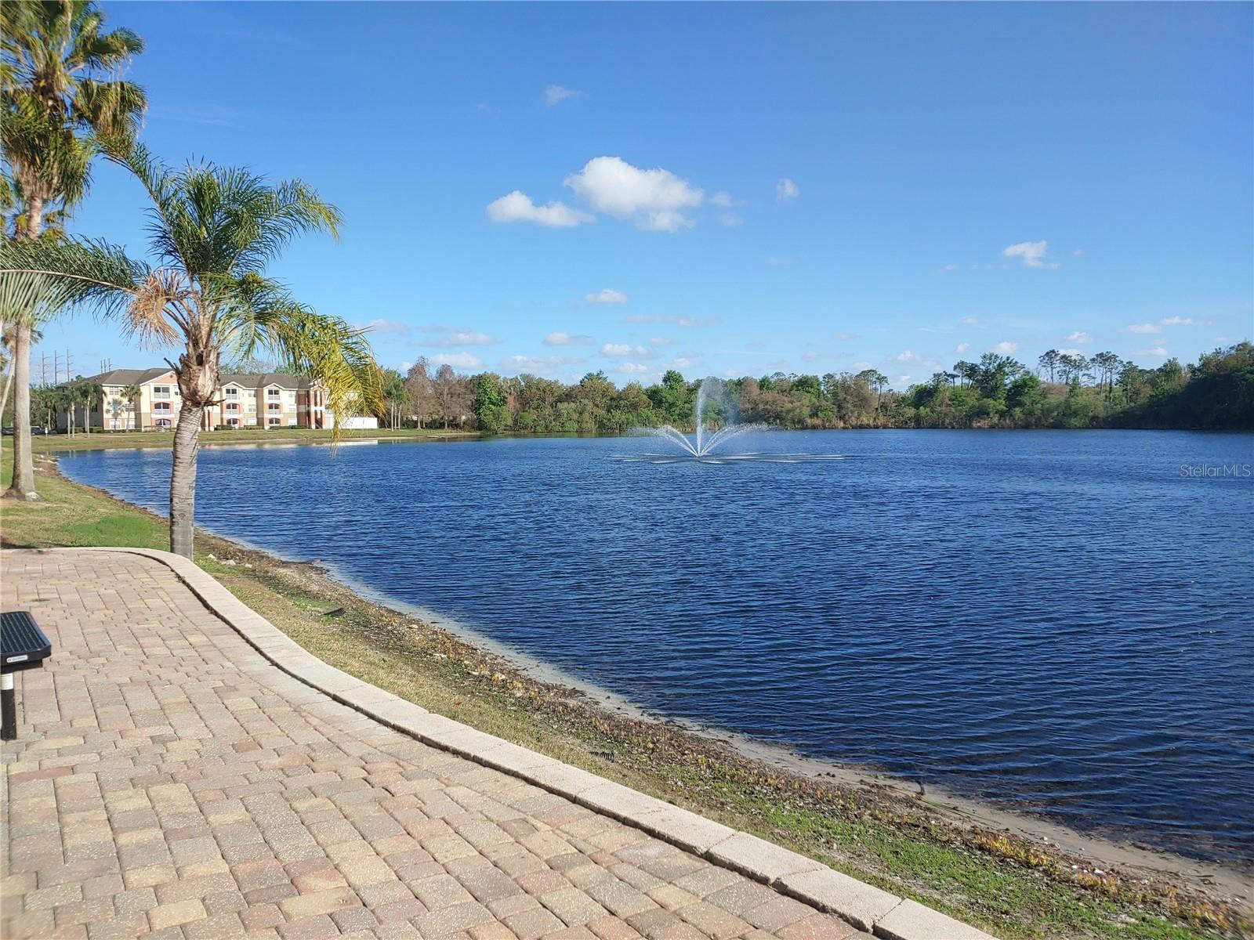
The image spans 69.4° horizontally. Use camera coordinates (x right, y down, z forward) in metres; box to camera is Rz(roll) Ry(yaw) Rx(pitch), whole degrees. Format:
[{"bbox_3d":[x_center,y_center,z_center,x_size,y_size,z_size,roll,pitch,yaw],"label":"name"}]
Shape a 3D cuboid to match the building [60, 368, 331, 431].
[{"bbox_3d":[-84.881,-14.133,183.291,17.500,11.800,49.000,2,4,32],"label":"building"}]

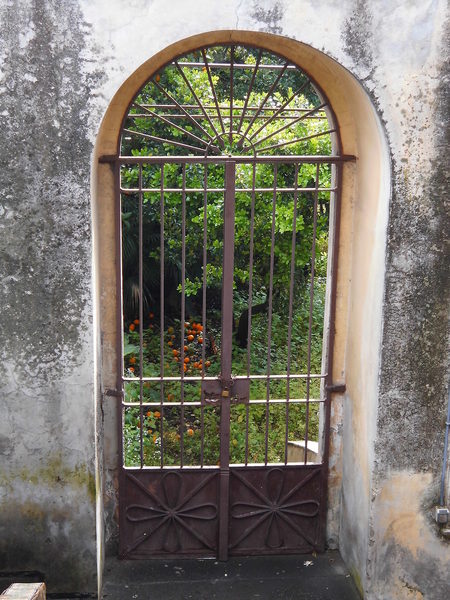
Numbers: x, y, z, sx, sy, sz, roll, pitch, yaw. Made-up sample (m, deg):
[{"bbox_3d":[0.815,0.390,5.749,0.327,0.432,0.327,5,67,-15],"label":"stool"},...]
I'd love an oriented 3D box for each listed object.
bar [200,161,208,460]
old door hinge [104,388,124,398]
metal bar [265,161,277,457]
[{"bbox_3d":[-0.126,0.125,7.155,0.016,1.935,0.016,-1,17,-6],"label":"bar"},{"bbox_3d":[-0.677,0.574,7.231,0.118,0.045,0.045,-1,17,-6],"label":"old door hinge"},{"bbox_3d":[0.280,0.120,7.196,0.016,1.935,0.016,-1,17,-6],"label":"metal bar"}]

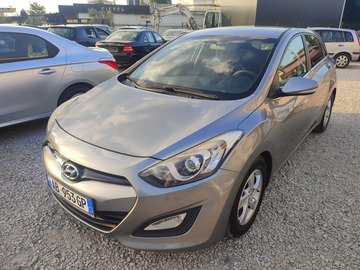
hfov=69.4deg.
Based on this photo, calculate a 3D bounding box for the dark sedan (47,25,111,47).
[{"bbox_3d":[-4.658,-4.666,13.245,1.760,1.470,4.250,6,23,14],"label":"dark sedan"}]

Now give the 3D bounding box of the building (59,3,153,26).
[{"bbox_3d":[-9.513,-14.547,34.358,11.000,4.100,7.500,-5,23,-12],"label":"building"}]

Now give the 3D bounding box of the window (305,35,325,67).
[{"bbox_3d":[1.685,-1.034,3.175,0.080,0.360,0.880,-6,13,42],"label":"window"}]

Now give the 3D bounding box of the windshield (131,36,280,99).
[{"bbox_3d":[0.184,-0.714,2.464,1.360,0.170,0.980,16,52,35],"label":"windshield"}]

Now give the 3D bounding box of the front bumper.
[{"bbox_3d":[-0.538,0.294,1.879,1.740,0.580,0.600,17,27,35],"label":"front bumper"}]

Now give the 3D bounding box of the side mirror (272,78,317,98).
[{"bbox_3d":[0.942,-0.386,2.092,0.260,0.165,0.220,17,27,35],"label":"side mirror"}]

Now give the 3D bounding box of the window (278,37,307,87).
[{"bbox_3d":[1.043,-0.705,2.399,0.080,0.420,0.950,-6,13,42],"label":"window"}]

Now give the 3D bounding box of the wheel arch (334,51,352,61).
[{"bbox_3d":[6.479,-3.183,10.315,0.640,0.370,0.200,17,27,35],"label":"wheel arch"}]

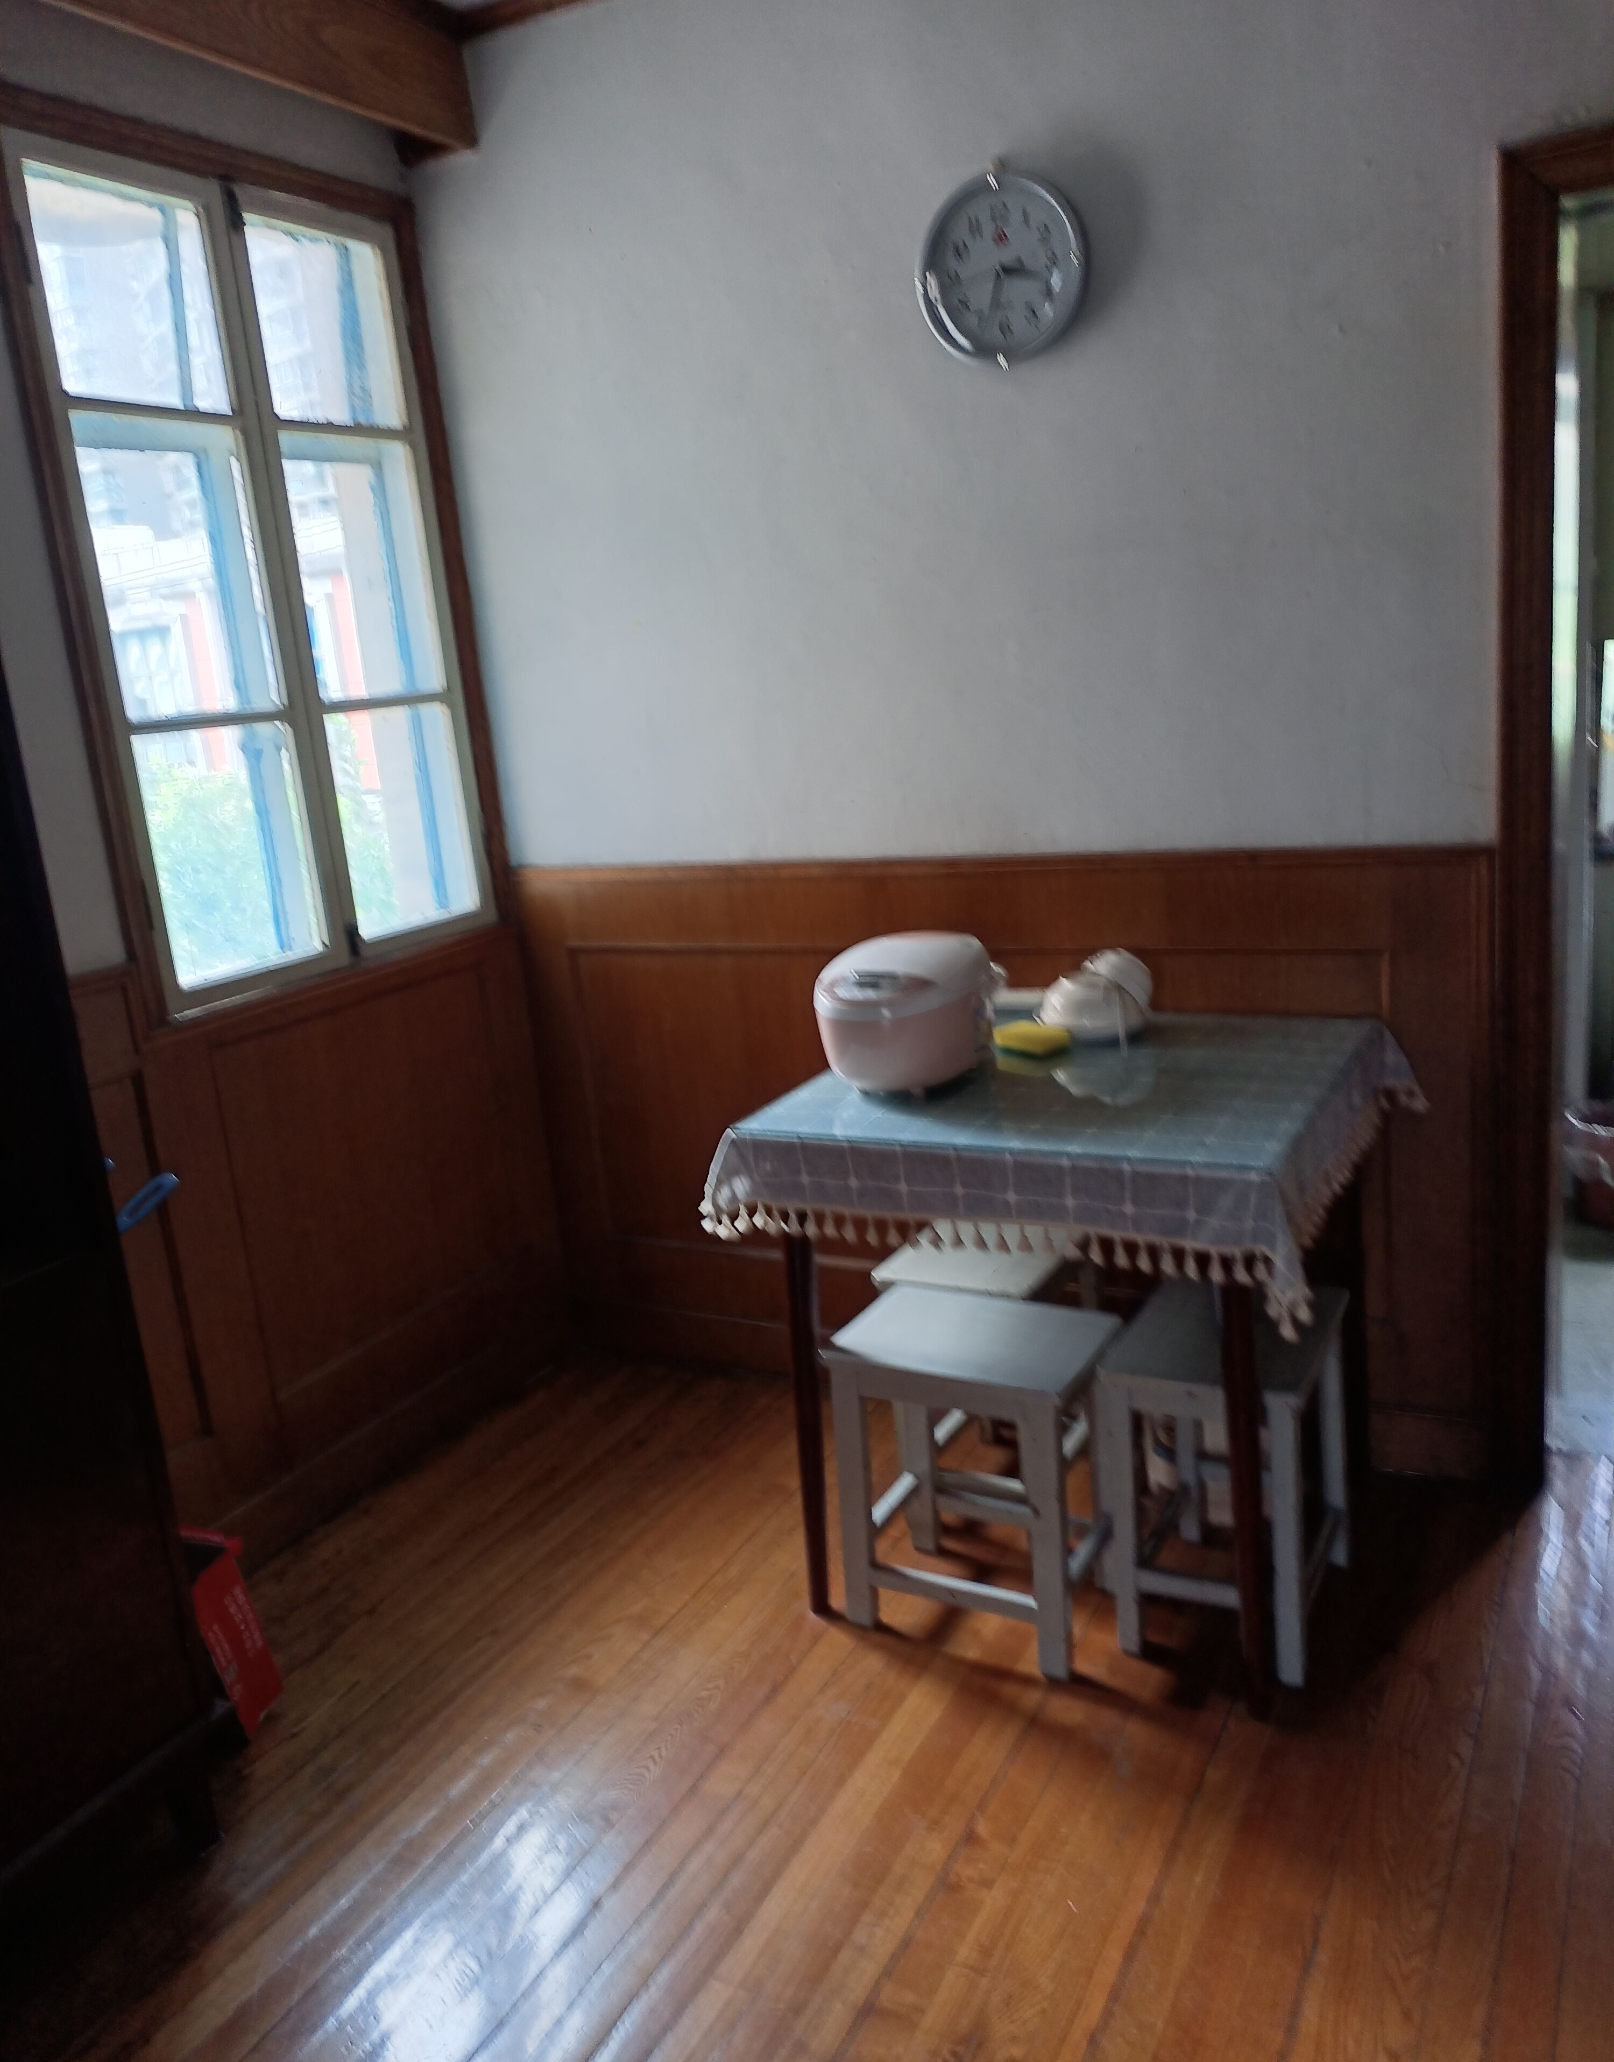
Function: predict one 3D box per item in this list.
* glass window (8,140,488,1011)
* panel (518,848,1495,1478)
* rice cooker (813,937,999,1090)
[{"bbox_3d":[-0.887,-0.747,2.886,0.060,1.308,0.831,2,15,29],"label":"glass window"},{"bbox_3d":[0.273,0.209,3.118,1.867,1.069,0.040,2,15,29],"label":"panel"},{"bbox_3d":[0.160,-0.030,2.575,0.240,0.207,0.270,7,18,42],"label":"rice cooker"}]

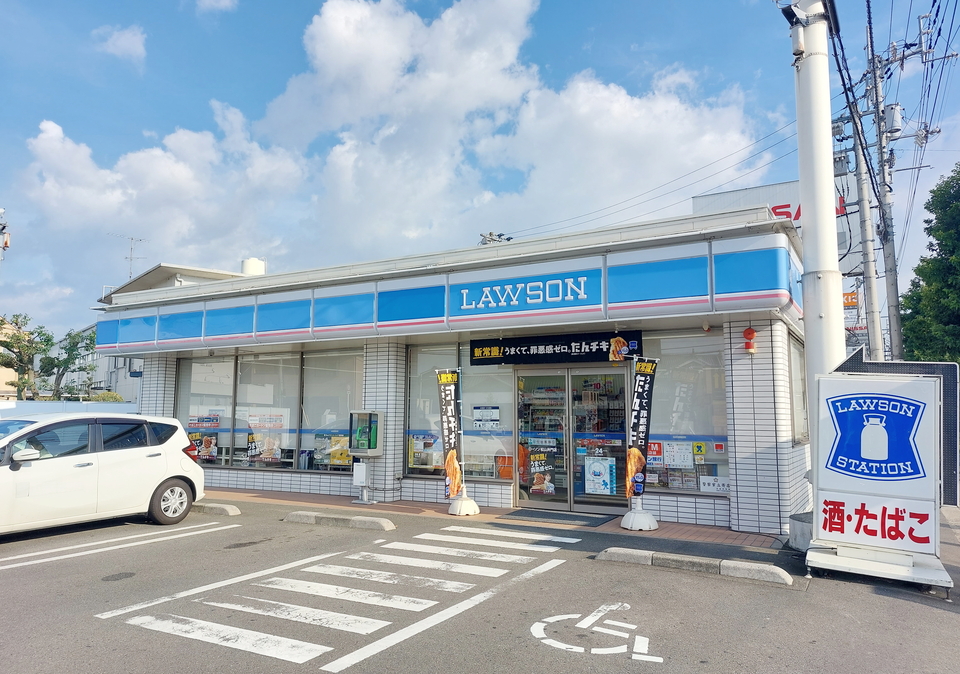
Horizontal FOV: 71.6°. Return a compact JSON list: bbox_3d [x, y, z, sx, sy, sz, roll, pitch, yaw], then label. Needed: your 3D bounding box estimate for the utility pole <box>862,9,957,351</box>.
[{"bbox_3d":[11.685,-2.555,17.518,2.070,12.600,0.800,-4,-8,28],"label":"utility pole"}]

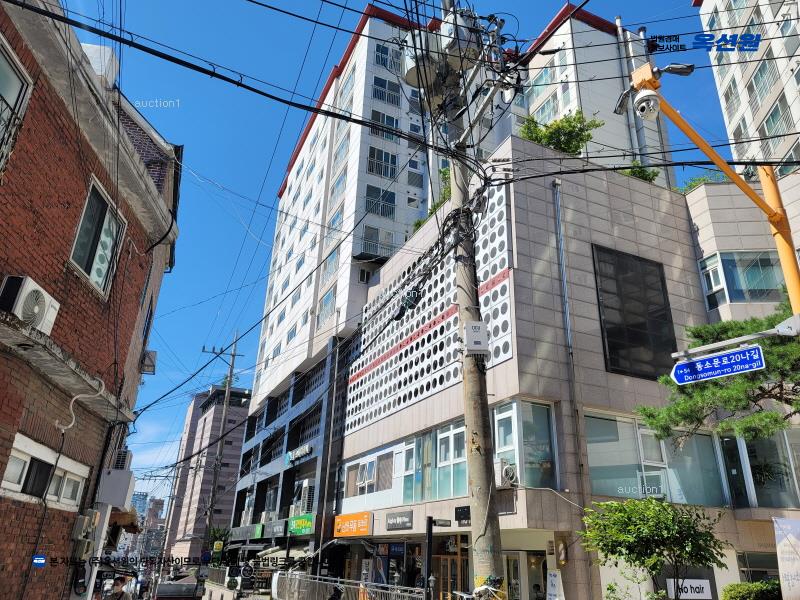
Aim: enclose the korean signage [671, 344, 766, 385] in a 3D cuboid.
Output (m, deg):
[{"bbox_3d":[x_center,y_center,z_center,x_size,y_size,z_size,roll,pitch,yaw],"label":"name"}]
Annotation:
[{"bbox_3d":[2.656,0.563,4.892,0.030,0.205,0.760,20,-30,-34],"label":"korean signage"}]

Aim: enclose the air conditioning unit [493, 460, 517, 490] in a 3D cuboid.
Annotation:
[{"bbox_3d":[2.496,4.426,14.642,0.330,0.660,0.850,13,-26,-22],"label":"air conditioning unit"}]

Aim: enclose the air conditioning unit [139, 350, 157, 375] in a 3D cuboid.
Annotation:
[{"bbox_3d":[-5.757,1.443,13.270,0.300,0.500,0.740,11,-26,-19],"label":"air conditioning unit"}]

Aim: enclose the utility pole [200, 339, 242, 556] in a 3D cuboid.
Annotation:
[{"bbox_3d":[-9.842,7.937,29.754,2.200,13.500,0.450,10,-25,-16],"label":"utility pole"}]

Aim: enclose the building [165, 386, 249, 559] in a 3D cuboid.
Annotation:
[{"bbox_3d":[-26.564,28.029,85.082,12.000,25.000,22.000,14,-27,-24],"label":"building"}]

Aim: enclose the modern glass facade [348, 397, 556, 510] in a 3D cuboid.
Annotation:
[{"bbox_3d":[0.694,5.986,20.127,0.950,2.150,13.000,13,-26,-22],"label":"modern glass facade"}]

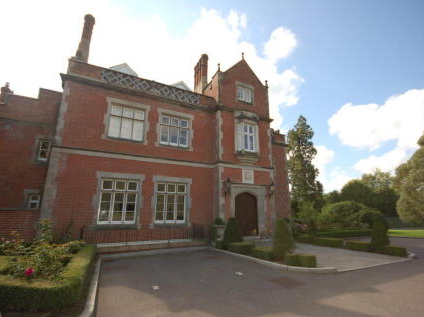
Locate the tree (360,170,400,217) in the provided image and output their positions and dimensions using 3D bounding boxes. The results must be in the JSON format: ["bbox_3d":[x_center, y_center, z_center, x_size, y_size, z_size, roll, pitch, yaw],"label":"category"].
[{"bbox_3d":[28.053,5.527,33.496,6.200,7.650,6.000,-10,-16,39],"label":"tree"}]

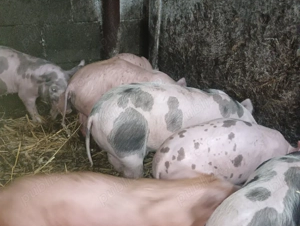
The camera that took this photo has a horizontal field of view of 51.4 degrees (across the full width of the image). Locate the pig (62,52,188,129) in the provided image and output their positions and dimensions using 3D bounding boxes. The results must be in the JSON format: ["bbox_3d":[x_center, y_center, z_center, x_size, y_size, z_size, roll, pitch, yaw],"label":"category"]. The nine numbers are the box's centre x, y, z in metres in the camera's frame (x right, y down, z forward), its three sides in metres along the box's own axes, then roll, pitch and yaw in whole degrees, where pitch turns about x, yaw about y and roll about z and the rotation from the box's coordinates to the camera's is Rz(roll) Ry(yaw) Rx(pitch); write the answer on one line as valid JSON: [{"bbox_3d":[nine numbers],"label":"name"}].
[{"bbox_3d":[-0.044,-0.084,1.630,0.735,0.399,0.221,-12,27,-28],"label":"pig"}]

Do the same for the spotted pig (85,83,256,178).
[{"bbox_3d":[0.133,0.071,1.288,0.756,0.404,0.226,-7,26,-20],"label":"spotted pig"}]

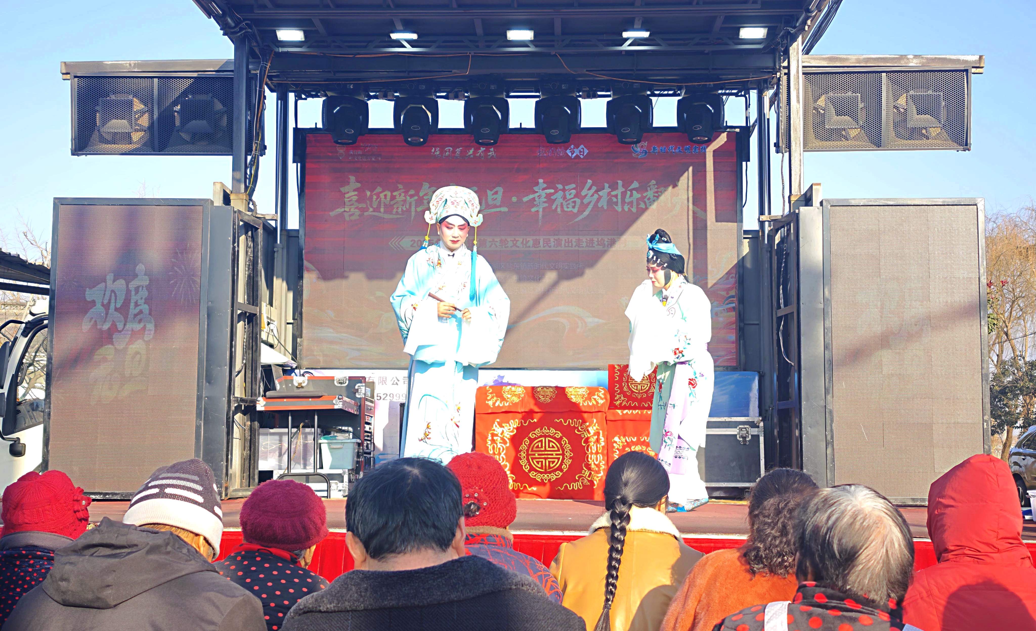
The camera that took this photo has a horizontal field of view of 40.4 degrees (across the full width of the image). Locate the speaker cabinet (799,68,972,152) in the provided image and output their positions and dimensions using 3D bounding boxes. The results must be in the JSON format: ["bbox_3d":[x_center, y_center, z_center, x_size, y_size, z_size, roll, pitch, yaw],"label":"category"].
[{"bbox_3d":[2.612,-1.471,10.269,1.270,0.600,0.450,0,1,5],"label":"speaker cabinet"}]

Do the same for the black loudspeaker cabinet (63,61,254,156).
[{"bbox_3d":[-2.529,-1.466,10.190,1.340,0.640,0.480,0,2,1],"label":"black loudspeaker cabinet"}]

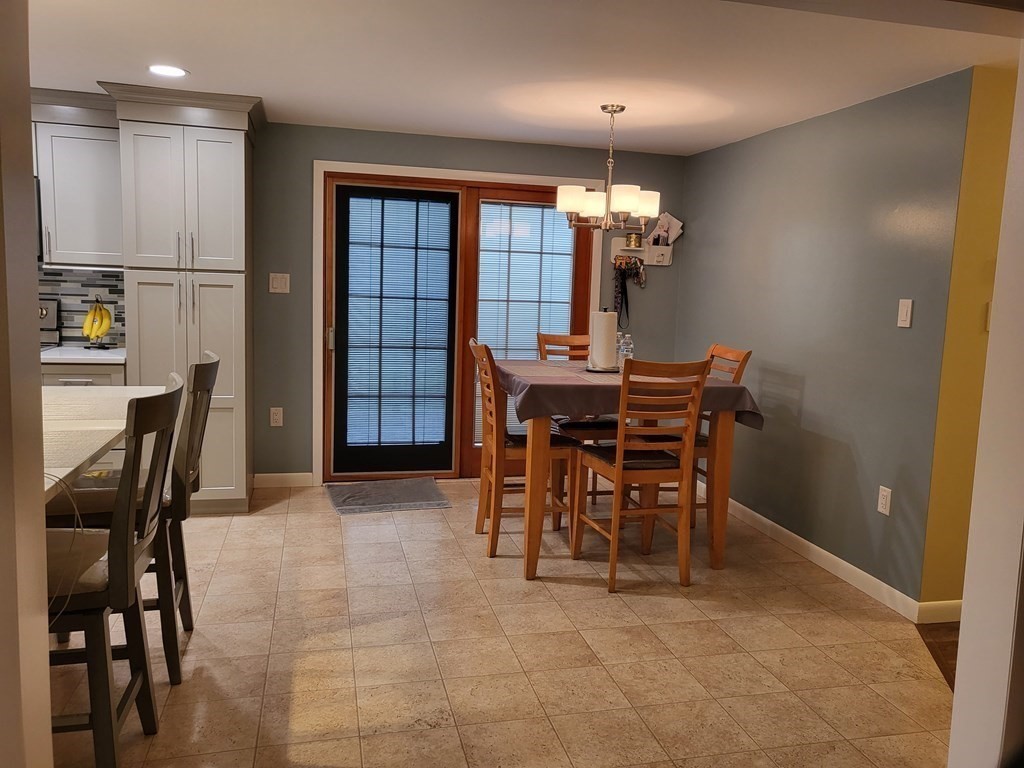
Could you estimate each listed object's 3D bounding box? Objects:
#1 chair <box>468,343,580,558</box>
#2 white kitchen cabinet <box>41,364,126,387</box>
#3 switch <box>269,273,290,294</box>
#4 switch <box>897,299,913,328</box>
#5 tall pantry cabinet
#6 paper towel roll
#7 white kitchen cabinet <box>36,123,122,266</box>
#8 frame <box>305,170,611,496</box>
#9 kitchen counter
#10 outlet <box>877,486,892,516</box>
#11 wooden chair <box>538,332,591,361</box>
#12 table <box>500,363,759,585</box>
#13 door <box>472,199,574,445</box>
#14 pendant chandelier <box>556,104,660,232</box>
[{"bbox_3d":[0.066,0.315,4.018,0.550,1.060,0.430,0,7,-14],"label":"chair"},{"bbox_3d":[-2.449,0.287,4.520,0.490,0.880,0.586,0,8,-14],"label":"white kitchen cabinet"},{"bbox_3d":[-1.487,-0.644,4.929,0.124,0.121,0.008,0,8,-14],"label":"switch"},{"bbox_3d":[1.761,-0.316,3.452,0.008,0.122,0.078,0,8,-14],"label":"switch"},{"bbox_3d":[-1.856,-0.379,4.507,0.635,2.190,0.610,0,7,-14],"label":"tall pantry cabinet"},{"bbox_3d":[0.522,-0.240,4.289,0.145,0.300,0.145,2,8,0],"label":"paper towel roll"},{"bbox_3d":[-2.394,-1.058,4.426,0.460,0.770,0.335,0,7,-14],"label":"white kitchen cabinet"},{"bbox_3d":[-0.345,-0.364,5.224,1.945,2.090,0.120,0,7,-14],"label":"frame"},{"bbox_3d":[-2.429,-0.164,4.450,0.490,0.035,0.606,0,8,-14],"label":"kitchen counter"},{"bbox_3d":[1.727,0.543,3.569,0.008,0.122,0.077,0,8,-14],"label":"outlet"},{"bbox_3d":[0.402,0.252,4.637,0.430,1.060,0.540,0,7,-14],"label":"wooden chair"},{"bbox_3d":[0.455,0.389,4.128,1.090,0.915,1.090,0,7,-14],"label":"table"},{"bbox_3d":[0.095,-0.409,5.369,0.700,1.670,0.060,0,7,-14],"label":"door"},{"bbox_3d":[0.528,-1.140,4.097,0.490,0.644,0.490,6,9,28],"label":"pendant chandelier"}]

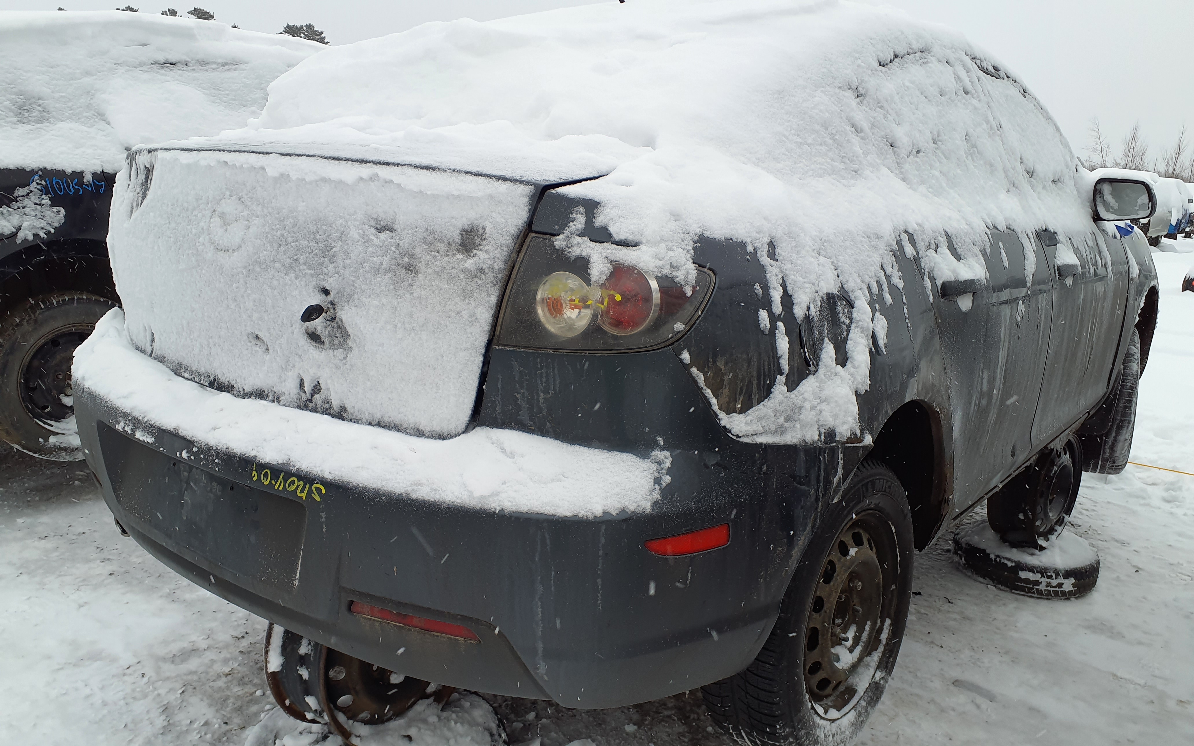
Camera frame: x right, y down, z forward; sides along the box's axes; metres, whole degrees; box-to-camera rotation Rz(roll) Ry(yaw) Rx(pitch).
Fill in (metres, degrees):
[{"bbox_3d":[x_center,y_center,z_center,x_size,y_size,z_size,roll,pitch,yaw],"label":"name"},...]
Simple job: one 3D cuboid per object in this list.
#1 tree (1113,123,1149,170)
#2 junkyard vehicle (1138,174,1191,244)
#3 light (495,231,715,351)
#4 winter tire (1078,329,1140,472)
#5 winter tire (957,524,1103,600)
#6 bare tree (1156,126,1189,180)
[{"bbox_3d":[33.196,-12.625,55.000,1.890,6.110,1.890,2,13,0],"label":"tree"},{"bbox_3d":[15.726,-4.632,25.000,1.800,1.750,4.400,12,16,39],"label":"junkyard vehicle"},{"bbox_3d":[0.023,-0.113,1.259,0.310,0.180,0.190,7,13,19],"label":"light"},{"bbox_3d":[2.196,0.115,3.853,0.205,0.635,0.635,7,14,23],"label":"winter tire"},{"bbox_3d":[1.692,0.728,3.481,0.514,0.140,0.514,2,13,0],"label":"winter tire"},{"bbox_3d":[35.766,-12.490,55.000,1.790,6.030,1.790,2,13,0],"label":"bare tree"}]

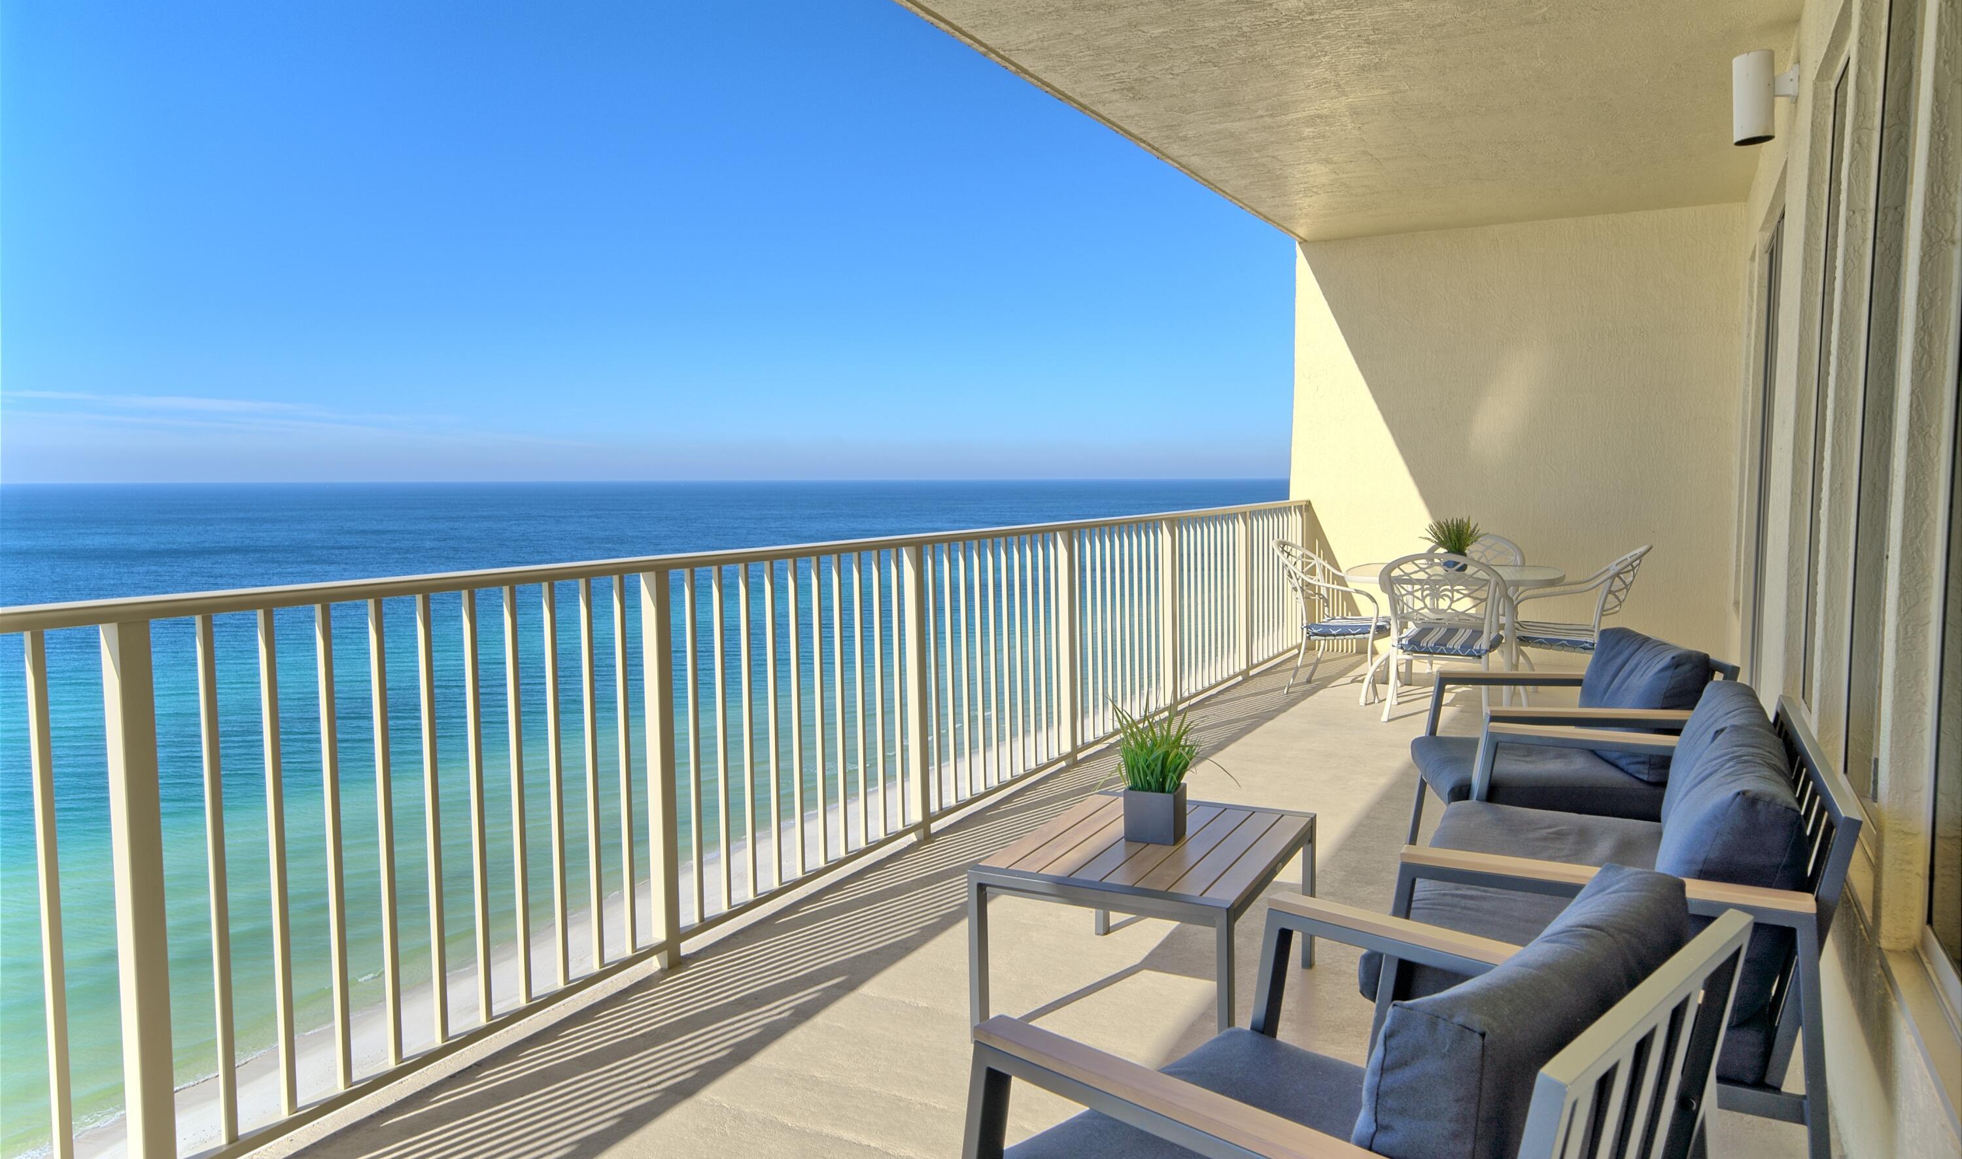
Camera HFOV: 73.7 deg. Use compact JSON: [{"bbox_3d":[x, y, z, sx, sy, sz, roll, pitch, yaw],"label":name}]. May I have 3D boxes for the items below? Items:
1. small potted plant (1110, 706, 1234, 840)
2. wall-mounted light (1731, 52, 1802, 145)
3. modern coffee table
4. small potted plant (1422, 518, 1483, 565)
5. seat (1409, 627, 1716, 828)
[{"bbox_3d":[0.433,0.452,3.084,0.220,0.330,0.250,2,5,28],"label":"small potted plant"},{"bbox_3d":[2.632,-1.621,4.394,0.187,0.283,0.120,2,5,28],"label":"wall-mounted light"},{"bbox_3d":[0.412,0.816,3.093,0.578,0.400,0.790,2,5,28],"label":"modern coffee table"},{"bbox_3d":[2.605,-0.196,7.187,0.310,0.295,0.310,2,5,28],"label":"small potted plant"},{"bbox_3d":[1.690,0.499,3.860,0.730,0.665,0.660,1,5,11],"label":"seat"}]

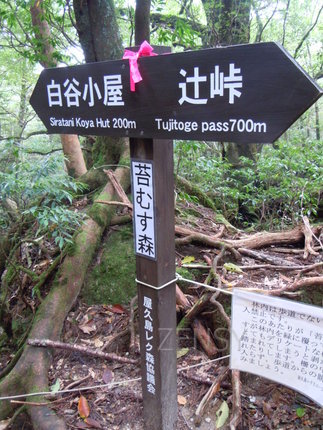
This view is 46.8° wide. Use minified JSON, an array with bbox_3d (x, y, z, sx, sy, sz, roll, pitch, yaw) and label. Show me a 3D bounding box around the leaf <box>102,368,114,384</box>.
[{"bbox_3d":[-0.265,0.798,1.841,0.047,0.015,0.089,0,28,-3],"label":"leaf"}]

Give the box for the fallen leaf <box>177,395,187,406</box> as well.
[{"bbox_3d":[0.097,0.859,1.731,0.041,0.012,0.059,-19,33,-28],"label":"fallen leaf"}]

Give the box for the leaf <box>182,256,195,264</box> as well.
[{"bbox_3d":[0.168,0.283,2.353,0.098,0.025,0.049,-21,49,-15],"label":"leaf"}]

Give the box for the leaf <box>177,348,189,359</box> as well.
[{"bbox_3d":[0.106,0.735,1.973,0.103,0.018,0.036,-26,39,-33],"label":"leaf"}]

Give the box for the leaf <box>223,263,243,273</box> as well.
[{"bbox_3d":[0.442,0.325,2.303,0.130,0.025,0.054,22,54,27],"label":"leaf"}]

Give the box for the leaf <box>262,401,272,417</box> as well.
[{"bbox_3d":[0.476,0.875,1.681,0.035,0.020,0.080,-11,31,-7],"label":"leaf"}]

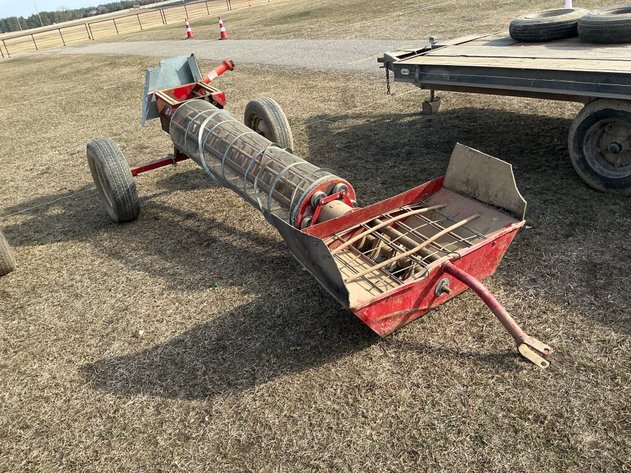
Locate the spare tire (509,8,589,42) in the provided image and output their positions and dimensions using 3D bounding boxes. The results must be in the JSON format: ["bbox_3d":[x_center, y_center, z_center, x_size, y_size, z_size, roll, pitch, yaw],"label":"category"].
[{"bbox_3d":[2.165,-1.945,4.710,0.690,0.180,0.690,3,29,24],"label":"spare tire"}]

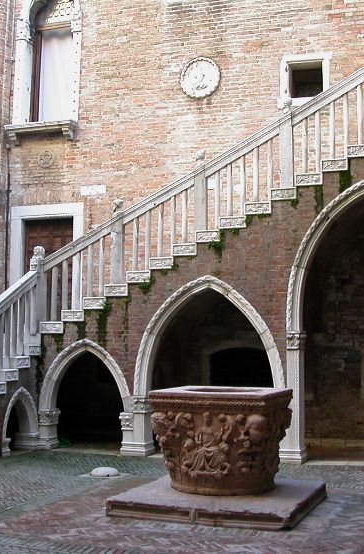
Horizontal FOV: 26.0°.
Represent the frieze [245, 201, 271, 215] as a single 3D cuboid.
[{"bbox_3d":[1.141,-1.054,11.961,0.396,0.189,0.110,-1,-7,15],"label":"frieze"}]

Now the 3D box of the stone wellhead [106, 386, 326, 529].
[{"bbox_3d":[0.407,1.669,7.719,1.682,1.103,1.682,-1,-5,21],"label":"stone wellhead"}]

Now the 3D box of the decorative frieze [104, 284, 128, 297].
[{"bbox_3d":[-0.905,0.186,10.896,0.322,0.152,0.080,-1,-5,17],"label":"decorative frieze"}]

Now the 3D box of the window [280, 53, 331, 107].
[{"bbox_3d":[1.935,-3.051,12.290,0.760,0.780,0.180,-1,-5,17],"label":"window"}]

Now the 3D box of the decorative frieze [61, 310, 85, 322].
[{"bbox_3d":[-1.520,0.543,11.072,0.322,0.152,0.080,-1,-5,17],"label":"decorative frieze"}]

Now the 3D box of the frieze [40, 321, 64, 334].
[{"bbox_3d":[-2.051,0.813,12.572,0.394,0.179,0.120,-2,-6,21],"label":"frieze"}]

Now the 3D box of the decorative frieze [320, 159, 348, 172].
[{"bbox_3d":[2.167,-1.563,11.134,0.391,0.178,0.120,-2,-6,21],"label":"decorative frieze"}]

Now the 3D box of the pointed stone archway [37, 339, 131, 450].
[{"bbox_3d":[-1.373,1.709,11.420,1.519,1.643,0.372,-1,-5,18],"label":"pointed stone archway"}]

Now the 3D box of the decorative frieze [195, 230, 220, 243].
[{"bbox_3d":[0.361,-0.530,10.542,0.322,0.152,0.080,-1,-5,17],"label":"decorative frieze"}]

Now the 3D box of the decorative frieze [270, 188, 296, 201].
[{"bbox_3d":[1.484,-1.180,11.366,0.394,0.179,0.120,-2,-6,21],"label":"decorative frieze"}]

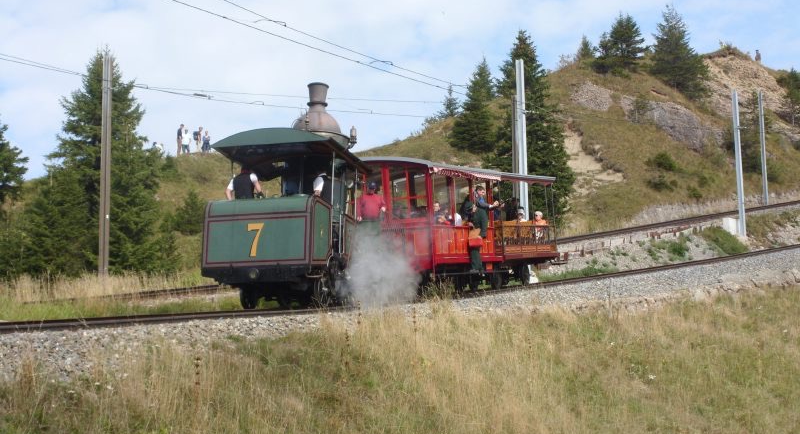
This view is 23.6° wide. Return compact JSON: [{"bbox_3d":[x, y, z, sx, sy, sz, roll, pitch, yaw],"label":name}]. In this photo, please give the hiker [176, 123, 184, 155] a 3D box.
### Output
[{"bbox_3d":[-11.786,-4.161,103.000,0.350,1.740,0.500,-1,-9,6],"label":"hiker"}]

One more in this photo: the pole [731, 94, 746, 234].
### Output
[{"bbox_3d":[14.647,-2.315,83.000,0.270,6.400,0.270,-6,-9,24],"label":"pole"}]

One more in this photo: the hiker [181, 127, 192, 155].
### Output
[{"bbox_3d":[-12.892,-4.477,116.180,0.550,1.700,0.380,0,-12,-6],"label":"hiker"}]

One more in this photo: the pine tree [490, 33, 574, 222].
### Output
[{"bbox_3d":[6.633,-4.609,98.104,4.400,10.416,4.400,-1,-12,0],"label":"pine tree"}]

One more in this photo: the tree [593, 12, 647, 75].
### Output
[{"bbox_3d":[16.093,-12.590,140.000,3.605,4.435,3.605,0,-8,0],"label":"tree"}]

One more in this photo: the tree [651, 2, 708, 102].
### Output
[{"bbox_3d":[19.165,-11.389,132.000,3.922,6.474,3.922,0,-8,0],"label":"tree"}]

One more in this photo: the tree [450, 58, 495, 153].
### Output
[{"bbox_3d":[3.780,-5.813,100.000,2.179,4.905,2.179,0,-8,0],"label":"tree"}]

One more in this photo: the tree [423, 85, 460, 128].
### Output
[{"bbox_3d":[2.445,-6.509,113.000,2.127,2.425,2.127,0,-8,0],"label":"tree"}]

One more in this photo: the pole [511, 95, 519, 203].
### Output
[{"bbox_3d":[5.155,-2.087,86.750,0.250,7.071,0.250,-6,-13,24],"label":"pole"}]

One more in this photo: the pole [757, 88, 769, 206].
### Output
[{"bbox_3d":[21.354,-4.078,112.746,0.260,7.032,0.260,-6,-13,24],"label":"pole"}]

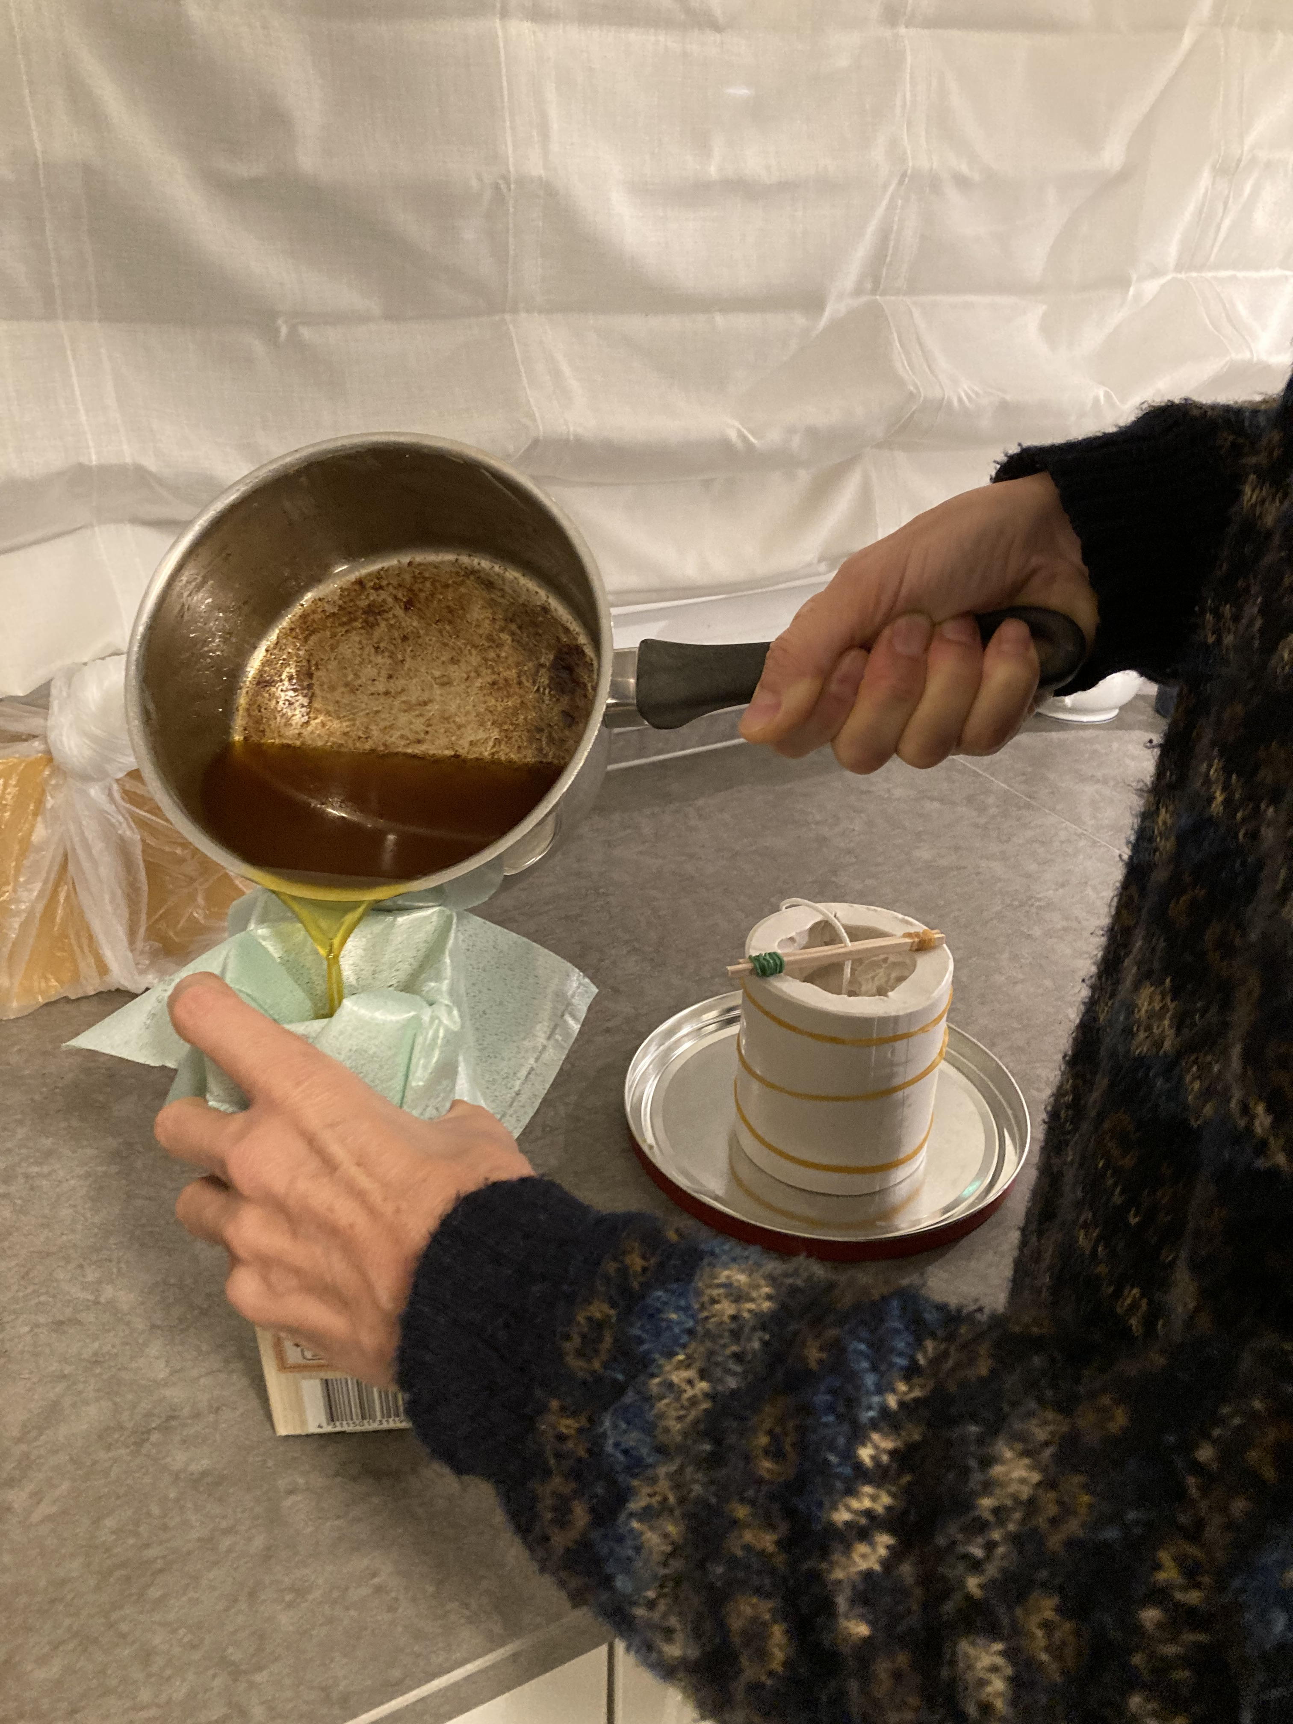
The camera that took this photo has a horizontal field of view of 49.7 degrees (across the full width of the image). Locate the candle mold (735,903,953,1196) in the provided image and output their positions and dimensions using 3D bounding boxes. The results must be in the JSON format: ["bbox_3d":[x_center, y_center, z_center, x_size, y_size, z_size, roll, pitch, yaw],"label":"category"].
[{"bbox_3d":[0.079,0.074,0.563,0.080,0.087,0.080,0,29,0],"label":"candle mold"}]

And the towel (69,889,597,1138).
[{"bbox_3d":[-0.098,0.056,0.442,0.160,0.080,0.125,0,29,0],"label":"towel"}]

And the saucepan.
[{"bbox_3d":[-0.019,-0.060,0.493,0.314,0.167,0.120,2,-12,4],"label":"saucepan"}]

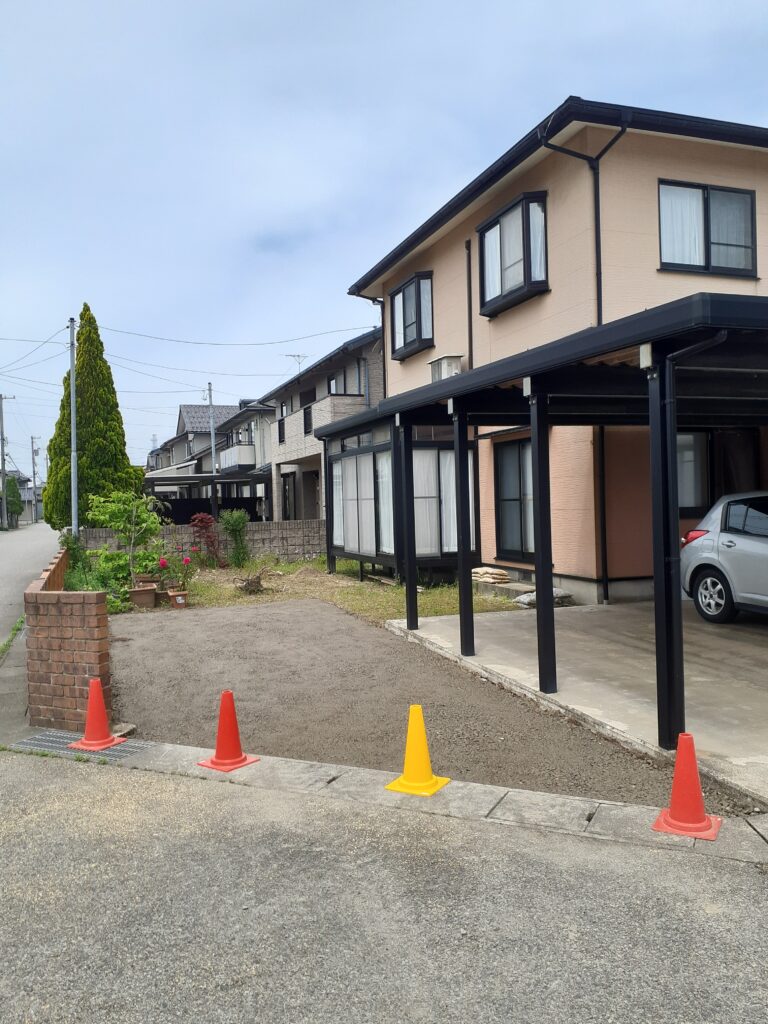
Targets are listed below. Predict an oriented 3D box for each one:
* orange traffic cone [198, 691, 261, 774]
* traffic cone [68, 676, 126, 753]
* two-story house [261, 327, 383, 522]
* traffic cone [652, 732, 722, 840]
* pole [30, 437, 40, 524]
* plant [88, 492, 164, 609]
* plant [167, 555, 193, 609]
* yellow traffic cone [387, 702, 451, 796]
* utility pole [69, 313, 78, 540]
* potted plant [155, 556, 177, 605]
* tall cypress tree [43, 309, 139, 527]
[{"bbox_3d":[-1.007,1.387,5.157,0.287,0.455,0.287,-1,1,38],"label":"orange traffic cone"},{"bbox_3d":[-2.039,1.418,5.671,0.288,0.450,0.288,-1,1,25],"label":"traffic cone"},{"bbox_3d":[0.533,-2.874,29.860,8.300,7.500,12.500,-2,1,-20],"label":"two-story house"},{"bbox_3d":[1.526,1.345,4.016,0.288,0.450,0.288,-1,1,29],"label":"traffic cone"},{"bbox_3d":[-41.744,-3.870,96.000,1.050,10.400,0.600,-2,1,-20],"label":"pole"},{"bbox_3d":[-3.820,0.571,11.850,1.100,1.700,1.000,-2,1,-18],"label":"plant"},{"bbox_3d":[-2.990,1.020,11.700,0.380,0.790,0.370,-2,1,-20],"label":"plant"},{"bbox_3d":[0.195,1.359,4.656,0.287,0.455,0.287,-1,1,28],"label":"yellow traffic cone"},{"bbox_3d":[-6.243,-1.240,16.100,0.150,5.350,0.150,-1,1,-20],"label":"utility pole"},{"bbox_3d":[-3.310,1.038,12.100,0.340,0.720,0.340,-2,1,-15],"label":"potted plant"},{"bbox_3d":[-6.950,-1.909,19.000,2.400,6.050,2.400,-2,1,-20],"label":"tall cypress tree"}]

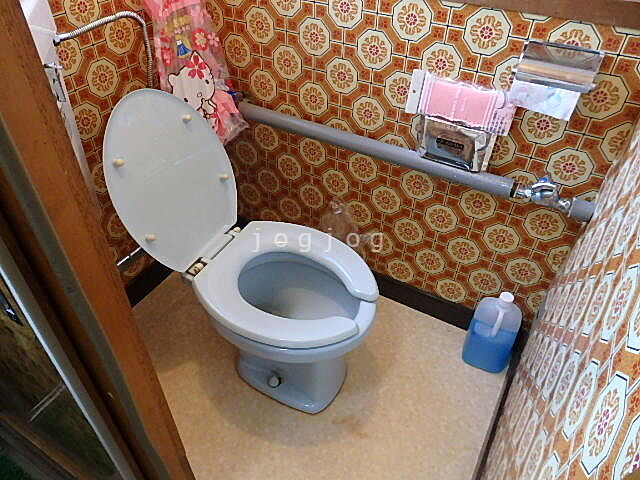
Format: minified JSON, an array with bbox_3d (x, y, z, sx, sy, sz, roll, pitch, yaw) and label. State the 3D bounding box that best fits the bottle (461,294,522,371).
[{"bbox_3d":[0.511,0.264,1.359,0.128,0.287,0.085,16,43,18],"label":"bottle"}]

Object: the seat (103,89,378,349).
[{"bbox_3d":[-0.145,-0.074,1.010,0.599,0.403,0.350,21,45,21],"label":"seat"}]

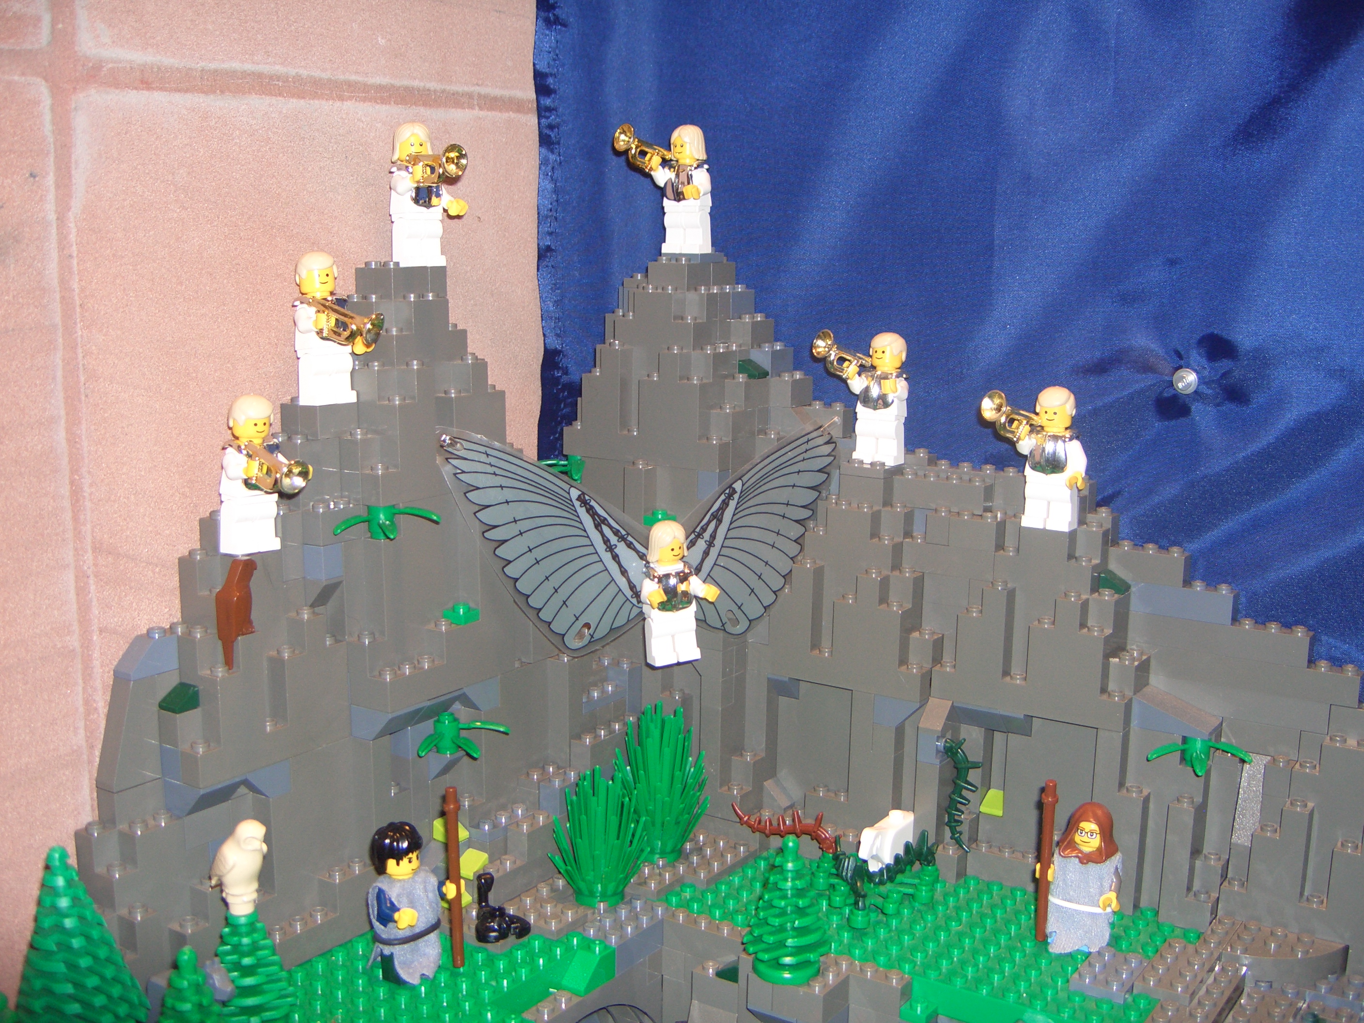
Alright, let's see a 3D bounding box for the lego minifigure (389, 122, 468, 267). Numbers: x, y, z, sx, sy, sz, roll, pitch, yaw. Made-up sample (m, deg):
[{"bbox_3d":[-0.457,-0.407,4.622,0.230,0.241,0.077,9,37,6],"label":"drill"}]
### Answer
[{"bbox_3d":[-0.072,-0.094,0.458,0.033,0.043,0.027,8,13,33],"label":"lego minifigure"}]

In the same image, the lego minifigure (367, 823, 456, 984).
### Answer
[{"bbox_3d":[-0.073,0.107,0.419,0.020,0.043,0.025,8,13,33],"label":"lego minifigure"}]

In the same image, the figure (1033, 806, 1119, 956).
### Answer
[{"bbox_3d":[0.114,0.105,0.437,0.023,0.044,0.018,8,13,33],"label":"figure"}]

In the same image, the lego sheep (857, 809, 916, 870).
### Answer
[{"bbox_3d":[0.065,0.108,0.488,0.010,0.020,0.021,8,13,33],"label":"lego sheep"}]

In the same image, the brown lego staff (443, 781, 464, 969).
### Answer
[{"bbox_3d":[-0.062,0.100,0.421,0.005,0.053,0.005,0,8,0],"label":"brown lego staff"}]

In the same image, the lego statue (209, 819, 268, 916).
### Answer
[{"bbox_3d":[-0.110,0.088,0.382,0.015,0.025,0.011,3,11,12],"label":"lego statue"}]

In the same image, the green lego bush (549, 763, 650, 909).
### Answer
[{"bbox_3d":[-0.025,0.099,0.470,0.031,0.043,0.031,1,11,0],"label":"green lego bush"}]

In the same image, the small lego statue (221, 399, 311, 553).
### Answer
[{"bbox_3d":[-0.110,-0.009,0.415,0.033,0.043,0.023,8,13,33],"label":"small lego statue"}]

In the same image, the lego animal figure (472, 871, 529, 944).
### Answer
[{"bbox_3d":[-0.053,0.114,0.441,0.016,0.017,0.017,-6,13,-32],"label":"lego animal figure"}]

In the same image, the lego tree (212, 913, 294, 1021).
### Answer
[{"bbox_3d":[-0.110,0.113,0.387,0.024,0.041,0.024,8,13,33],"label":"lego tree"}]

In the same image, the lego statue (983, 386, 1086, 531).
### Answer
[{"bbox_3d":[0.106,-0.015,0.459,0.025,0.043,0.033,8,13,33],"label":"lego statue"}]

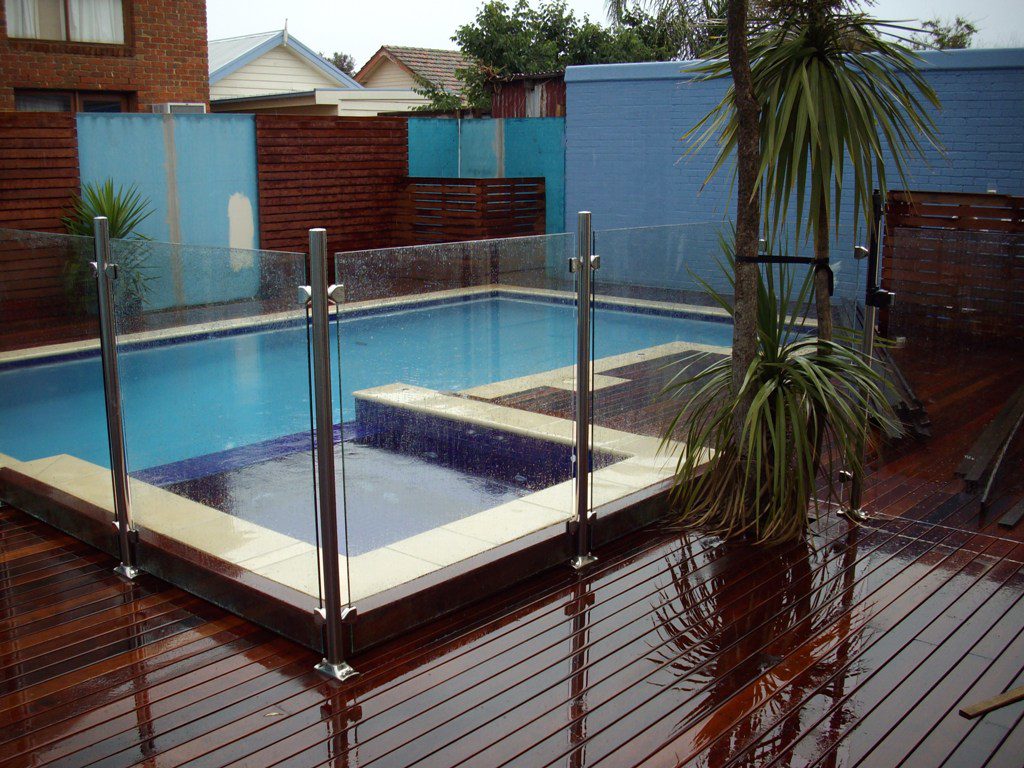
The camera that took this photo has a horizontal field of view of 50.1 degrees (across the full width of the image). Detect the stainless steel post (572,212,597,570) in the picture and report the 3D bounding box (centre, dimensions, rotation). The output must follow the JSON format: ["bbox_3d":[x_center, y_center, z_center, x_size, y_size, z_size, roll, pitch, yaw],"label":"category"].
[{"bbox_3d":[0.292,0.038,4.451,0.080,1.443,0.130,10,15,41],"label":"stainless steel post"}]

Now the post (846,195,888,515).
[{"bbox_3d":[1.621,-0.112,5.040,0.140,1.490,0.090,10,15,41],"label":"post"}]

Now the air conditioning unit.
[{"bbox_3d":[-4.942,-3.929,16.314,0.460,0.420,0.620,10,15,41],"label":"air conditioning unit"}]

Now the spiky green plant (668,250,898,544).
[{"bbox_3d":[1.230,0.051,4.973,1.050,1.200,1.000,2,12,13],"label":"spiky green plant"}]

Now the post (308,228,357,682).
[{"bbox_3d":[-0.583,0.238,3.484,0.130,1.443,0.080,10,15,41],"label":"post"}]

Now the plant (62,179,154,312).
[{"bbox_3d":[-4.018,-1.328,10.920,0.900,1.320,0.880,-4,12,-20],"label":"plant"}]

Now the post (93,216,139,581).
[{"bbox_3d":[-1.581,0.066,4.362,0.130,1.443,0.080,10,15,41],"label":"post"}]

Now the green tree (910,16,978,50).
[{"bbox_3d":[8.725,-5.230,22.435,2.300,4.400,2.300,4,12,20],"label":"green tree"}]

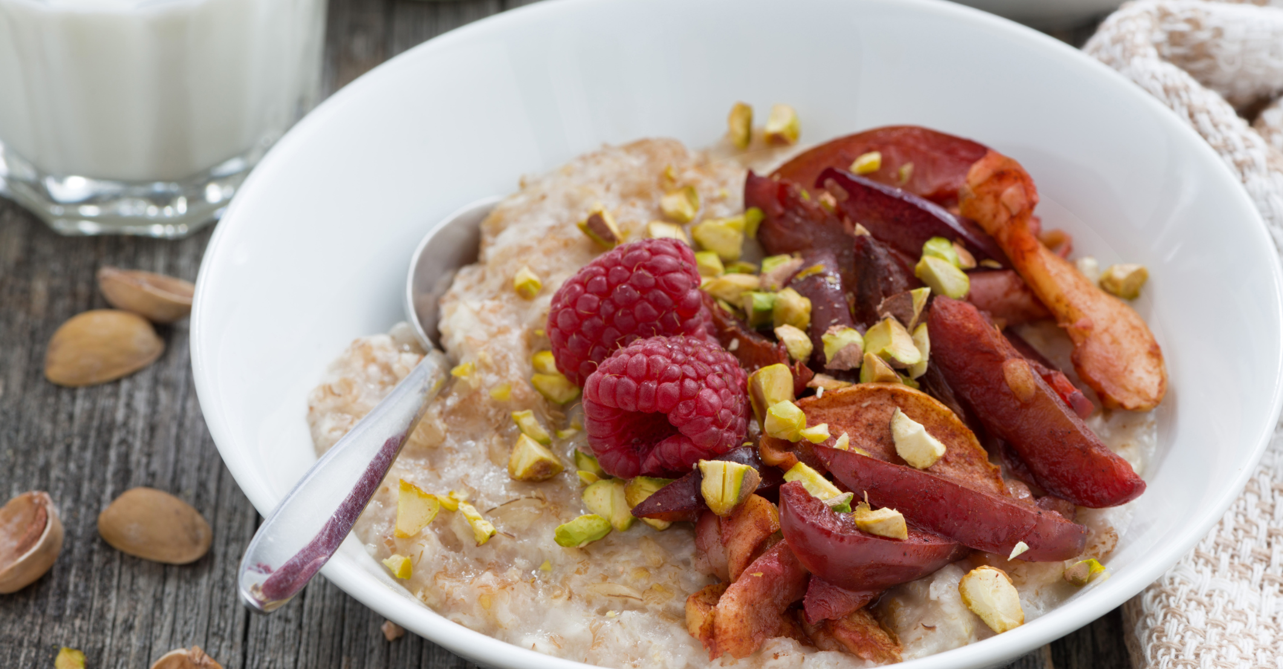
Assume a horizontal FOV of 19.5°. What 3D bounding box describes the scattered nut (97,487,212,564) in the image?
[{"bbox_3d":[-0.079,0.029,0.604,0.019,0.009,0.012,13,43,16],"label":"scattered nut"}]

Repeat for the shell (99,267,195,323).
[{"bbox_3d":[-0.084,-0.006,0.643,0.019,0.007,0.012,7,21,11],"label":"shell"}]

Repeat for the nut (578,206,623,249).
[{"bbox_3d":[-0.007,-0.017,0.601,0.007,0.006,0.005,19,45,22],"label":"nut"}]

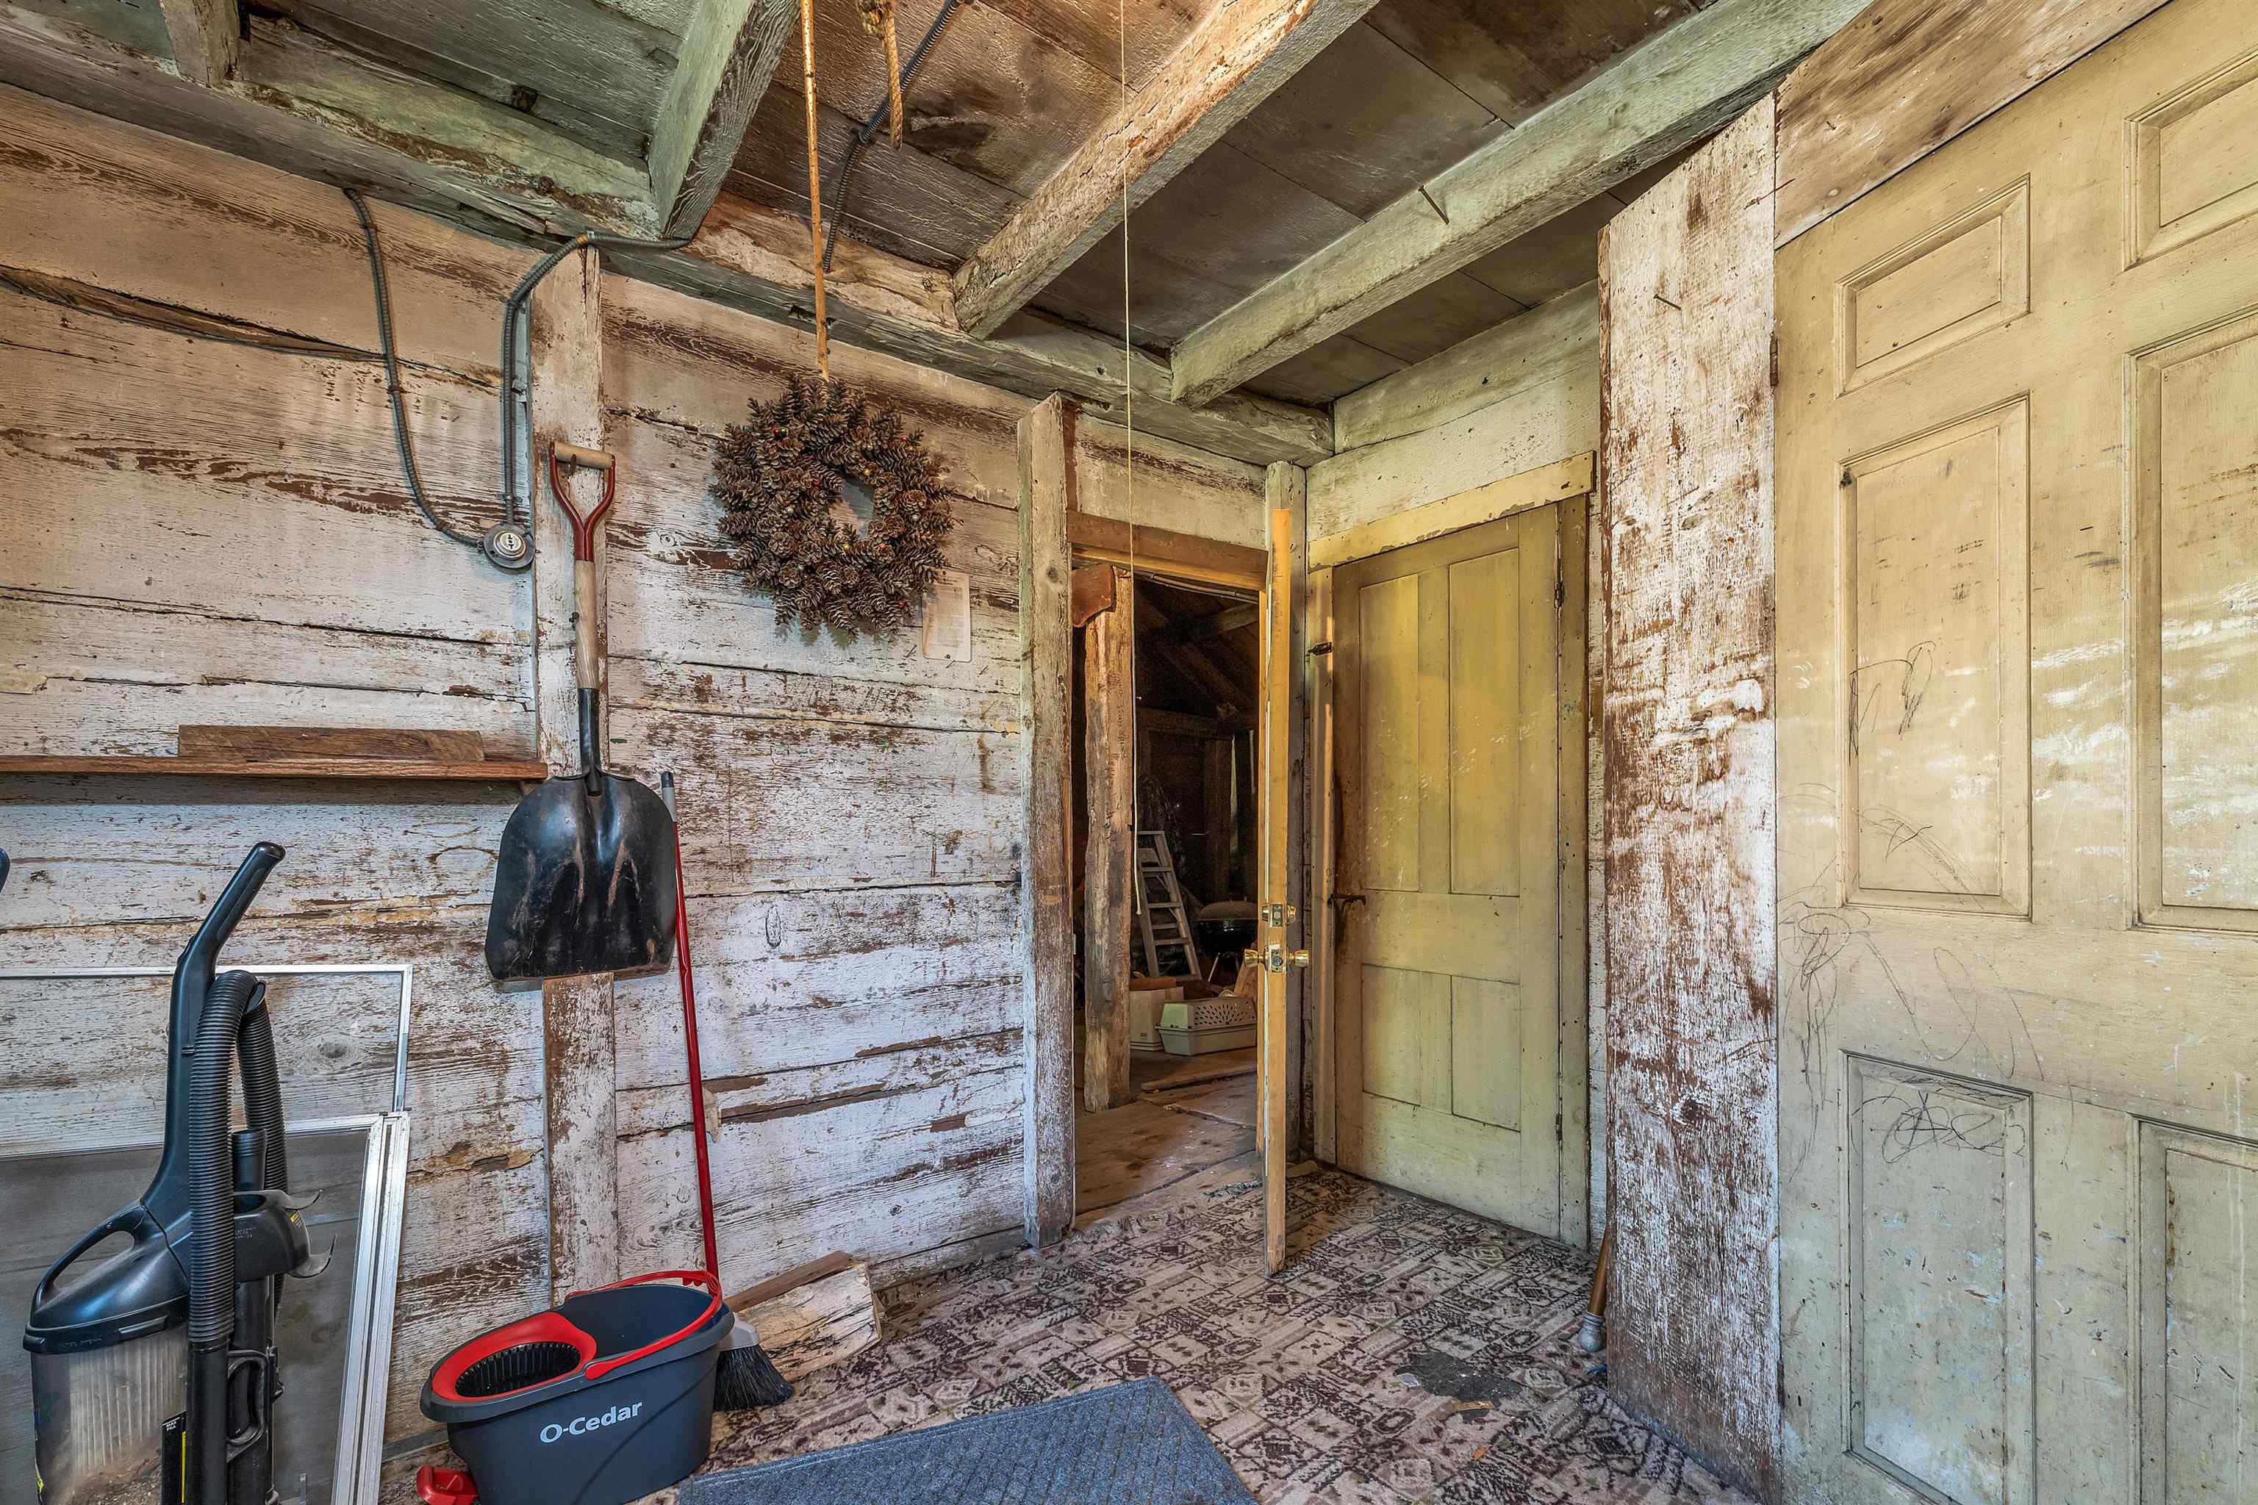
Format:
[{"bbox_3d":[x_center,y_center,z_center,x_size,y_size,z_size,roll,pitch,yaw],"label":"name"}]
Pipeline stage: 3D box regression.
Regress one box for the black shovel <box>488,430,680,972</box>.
[{"bbox_3d":[-1.034,-0.077,1.668,0.300,1.010,0.140,1,-2,-35],"label":"black shovel"}]

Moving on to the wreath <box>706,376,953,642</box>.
[{"bbox_3d":[-0.658,-0.556,2.004,0.550,0.560,0.120,1,-2,-35],"label":"wreath"}]

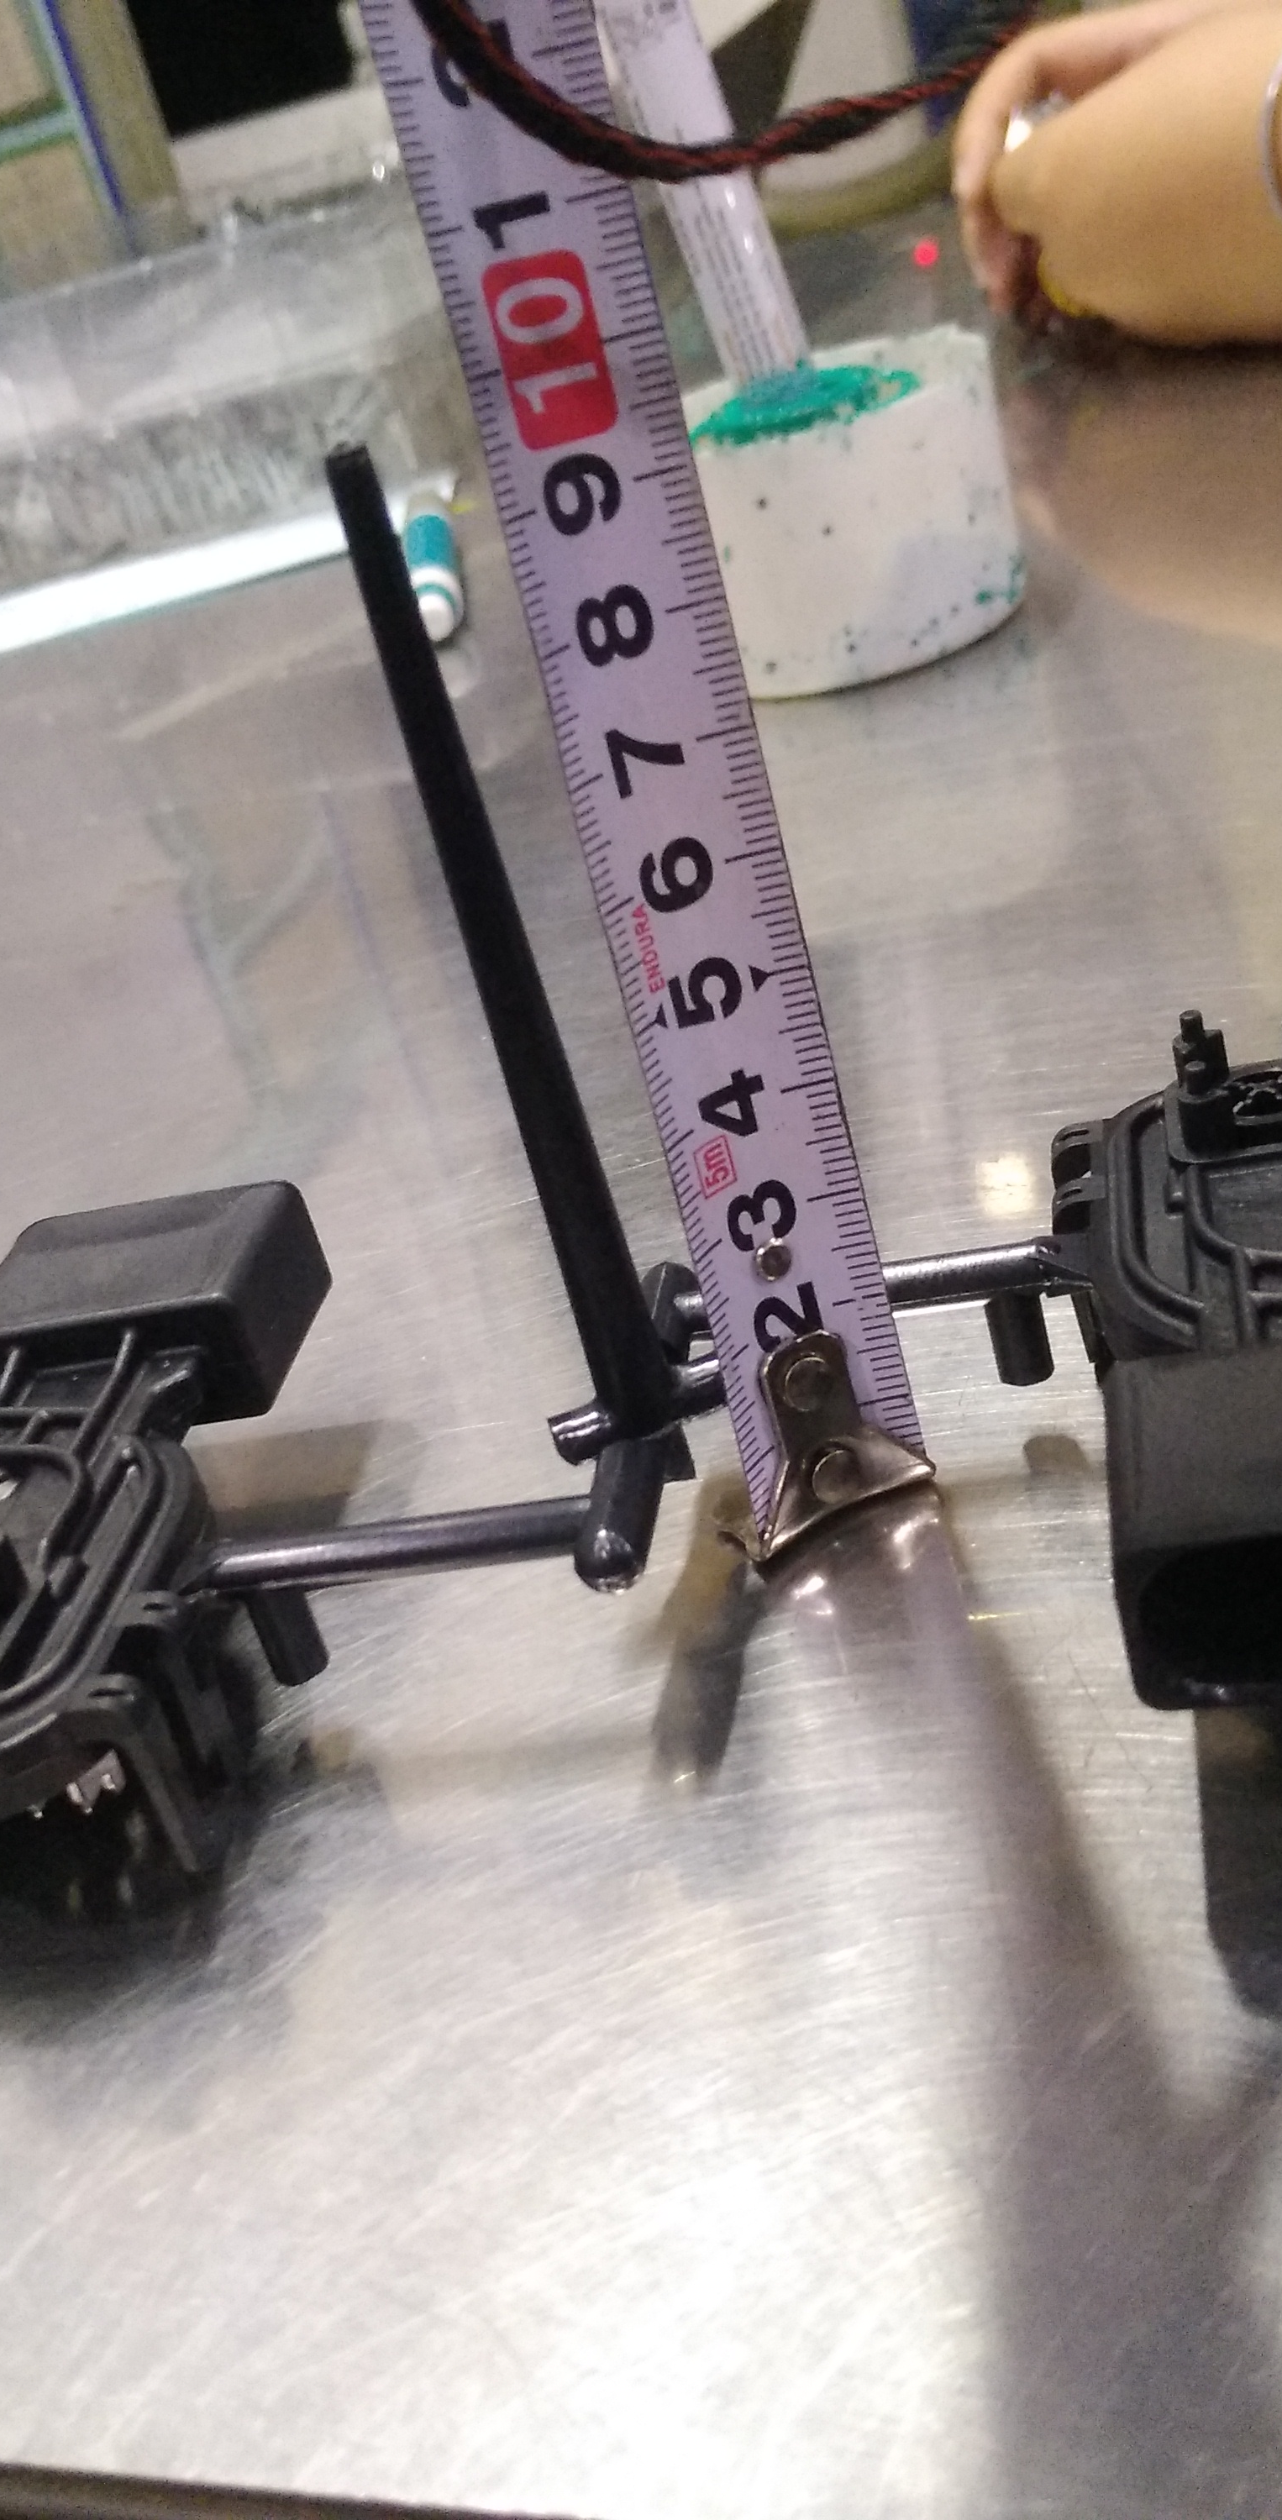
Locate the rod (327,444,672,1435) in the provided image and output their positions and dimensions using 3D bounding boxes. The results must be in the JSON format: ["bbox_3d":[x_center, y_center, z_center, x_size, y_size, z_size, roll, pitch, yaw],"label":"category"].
[{"bbox_3d":[-0.011,-0.023,0.193,0.006,0.085,0.006,-16,23,-1],"label":"rod"}]

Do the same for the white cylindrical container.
[{"bbox_3d":[0.033,-0.149,0.465,0.076,0.047,0.076,-14,26,7],"label":"white cylindrical container"}]

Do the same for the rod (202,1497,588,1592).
[{"bbox_3d":[-0.022,0.025,0.202,0.037,0.005,0.005,-8,27,18],"label":"rod"}]

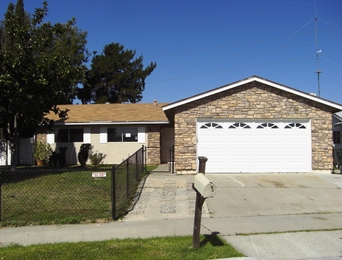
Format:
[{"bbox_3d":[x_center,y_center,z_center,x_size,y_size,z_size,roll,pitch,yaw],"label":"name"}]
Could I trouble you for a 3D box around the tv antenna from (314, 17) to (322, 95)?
[{"bbox_3d":[10.939,-3.389,28.000,0.400,10.200,0.400,-1,0,0],"label":"tv antenna"}]

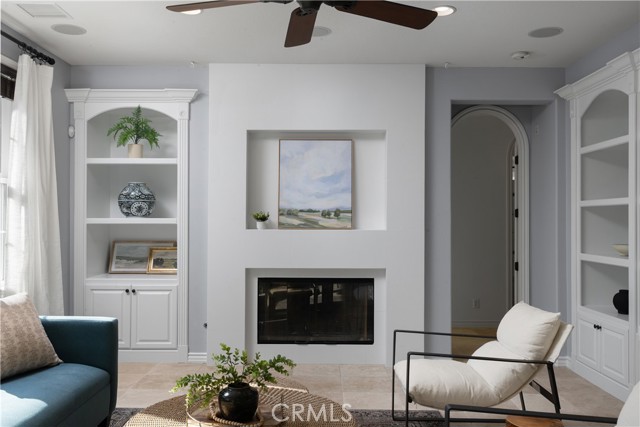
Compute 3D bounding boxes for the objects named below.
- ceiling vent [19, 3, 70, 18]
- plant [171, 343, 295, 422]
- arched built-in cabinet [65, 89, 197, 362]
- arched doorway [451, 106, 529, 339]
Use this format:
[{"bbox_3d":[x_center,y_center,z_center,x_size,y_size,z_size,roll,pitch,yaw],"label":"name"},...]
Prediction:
[{"bbox_3d":[-1.955,-1.427,3.887,0.280,0.030,0.280,0,0,-1],"label":"ceiling vent"},{"bbox_3d":[-0.432,0.832,2.720,0.600,0.390,0.480,0,0,-1],"label":"plant"},{"bbox_3d":[-1.793,0.131,5.540,1.260,2.620,0.620,0,0,-1],"label":"arched built-in cabinet"},{"bbox_3d":[1.728,0.172,5.770,0.890,2.560,0.200,0,0,-1],"label":"arched doorway"}]

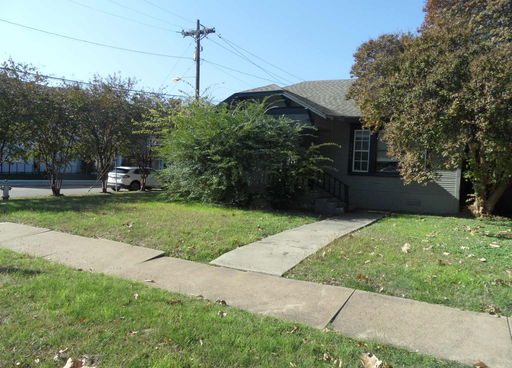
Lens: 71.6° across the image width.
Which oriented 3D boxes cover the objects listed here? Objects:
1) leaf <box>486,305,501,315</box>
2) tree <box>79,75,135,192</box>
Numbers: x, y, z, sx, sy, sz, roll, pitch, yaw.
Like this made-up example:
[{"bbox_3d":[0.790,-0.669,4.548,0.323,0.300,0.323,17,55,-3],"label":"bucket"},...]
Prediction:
[{"bbox_3d":[2.644,1.396,3.952,0.150,0.055,0.120,4,4,35],"label":"leaf"},{"bbox_3d":[-7.998,-2.607,18.991,3.200,6.199,3.200,3,3,25],"label":"tree"}]

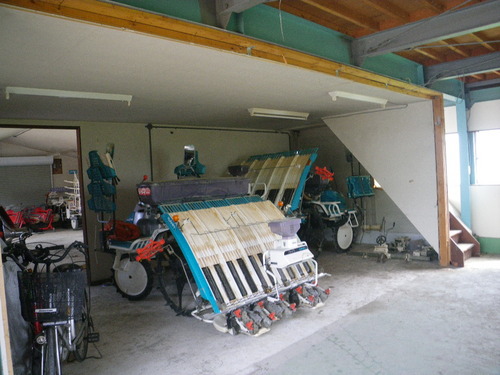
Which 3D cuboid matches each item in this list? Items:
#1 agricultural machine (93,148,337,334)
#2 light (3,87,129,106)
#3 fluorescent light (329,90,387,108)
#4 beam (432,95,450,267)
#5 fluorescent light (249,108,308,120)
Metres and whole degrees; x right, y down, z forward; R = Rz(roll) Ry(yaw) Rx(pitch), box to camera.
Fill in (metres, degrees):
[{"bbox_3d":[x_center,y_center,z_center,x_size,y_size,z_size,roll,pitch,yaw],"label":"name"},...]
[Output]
[{"bbox_3d":[-0.591,0.417,5.027,3.000,1.940,1.780,-2,2,43],"label":"agricultural machine"},{"bbox_3d":[-1.880,-0.949,4.302,1.235,0.108,0.137,-4,2,-37],"label":"light"},{"bbox_3d":[1.499,-1.174,5.497,1.235,0.108,0.137,-5,2,-41],"label":"fluorescent light"},{"bbox_3d":[2.913,-0.088,6.137,0.108,2.549,0.108,-5,2,-41],"label":"beam"},{"bbox_3d":[0.485,-1.136,6.355,1.235,0.108,0.137,-5,2,-41],"label":"fluorescent light"}]

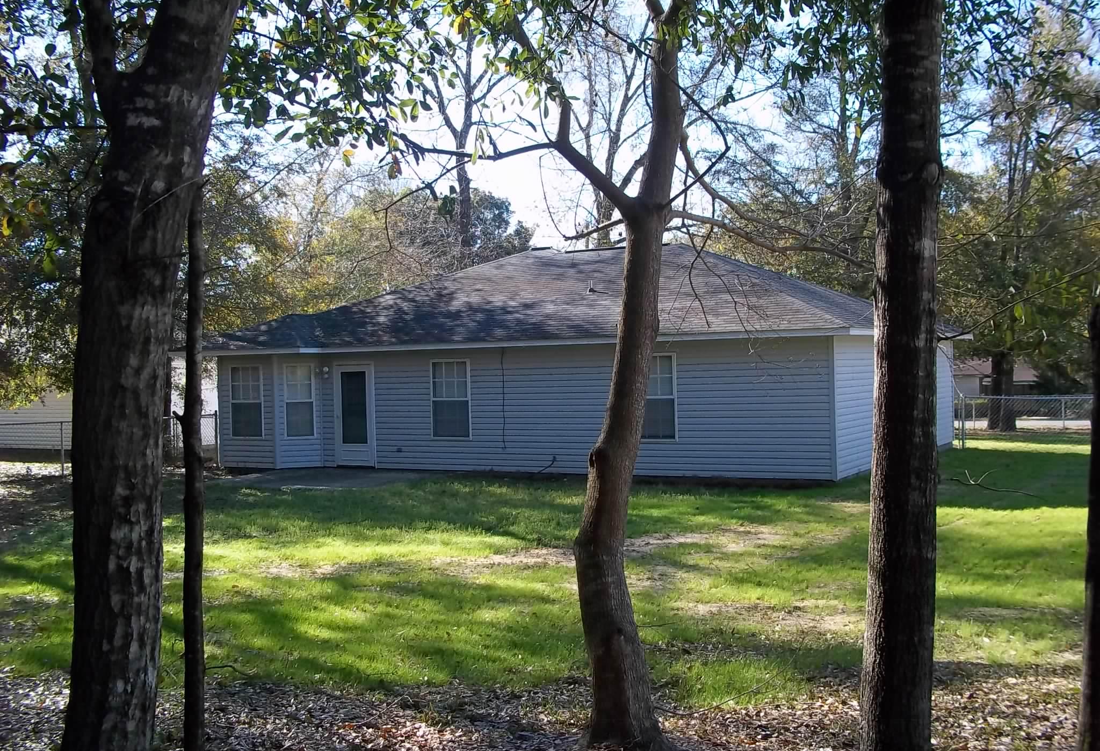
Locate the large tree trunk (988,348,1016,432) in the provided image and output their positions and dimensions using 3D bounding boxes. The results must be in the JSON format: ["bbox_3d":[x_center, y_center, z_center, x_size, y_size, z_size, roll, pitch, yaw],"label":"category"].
[{"bbox_3d":[15.440,0.483,39.000,0.930,2.850,0.850,-2,0,0],"label":"large tree trunk"}]

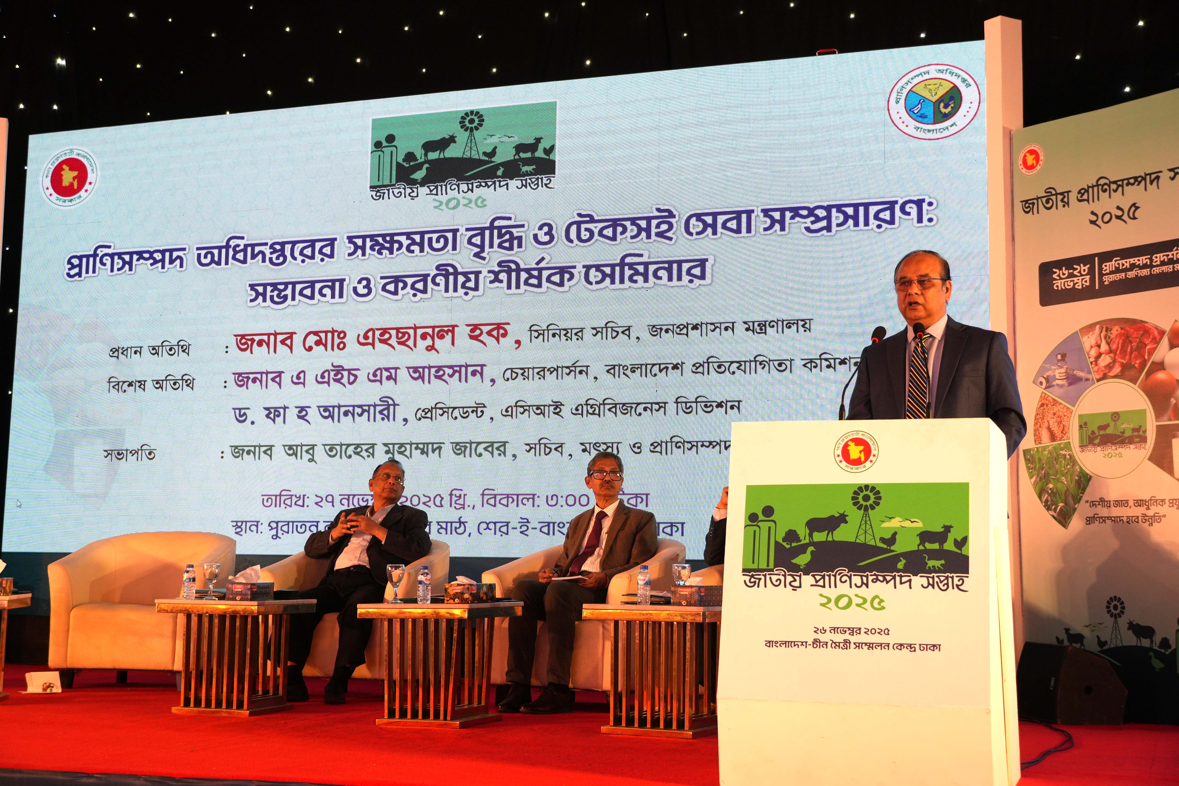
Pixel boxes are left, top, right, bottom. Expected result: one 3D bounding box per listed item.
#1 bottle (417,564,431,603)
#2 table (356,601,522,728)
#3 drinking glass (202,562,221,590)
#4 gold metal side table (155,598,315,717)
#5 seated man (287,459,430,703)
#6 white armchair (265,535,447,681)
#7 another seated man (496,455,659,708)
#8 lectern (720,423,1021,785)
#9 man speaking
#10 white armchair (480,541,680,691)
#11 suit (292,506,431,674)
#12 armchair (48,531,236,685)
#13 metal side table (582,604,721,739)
[{"bbox_3d":[-0.692,0.800,6.728,0.055,0.160,0.055,0,-7,0],"label":"bottle"},{"bbox_3d":[-0.601,1.095,6.503,0.469,0.477,0.570,-2,-7,18],"label":"table"},{"bbox_3d":[-1.695,0.848,7.206,0.073,0.163,0.073,-2,-7,17],"label":"drinking glass"},{"bbox_3d":[-1.589,1.183,7.230,0.500,0.495,0.545,-2,-7,17],"label":"gold metal side table"},{"bbox_3d":[-1.147,0.934,8.213,0.640,1.225,0.880,-2,-7,23],"label":"seated man"},{"bbox_3d":[-1.143,1.158,8.381,0.860,0.820,0.760,-2,-7,23],"label":"white armchair"},{"bbox_3d":[-0.063,0.860,7.538,0.550,1.215,0.820,-3,-8,27],"label":"another seated man"},{"bbox_3d":[0.838,0.628,4.821,0.775,1.065,0.600,-2,-7,20],"label":"lectern"},{"bbox_3d":[1.150,0.362,5.318,0.580,1.690,0.380,-2,-8,22],"label":"man speaking"},{"bbox_3d":[0.024,1.088,7.679,0.790,0.800,0.755,-3,-8,28],"label":"white armchair"},{"bbox_3d":[-1.194,0.965,8.091,0.630,0.830,0.760,-1,-7,18],"label":"suit"},{"bbox_3d":[-2.329,1.156,8.503,0.790,0.800,0.755,0,-7,8],"label":"armchair"},{"bbox_3d":[0.286,1.083,6.300,0.469,0.477,0.570,-2,-7,18],"label":"metal side table"}]

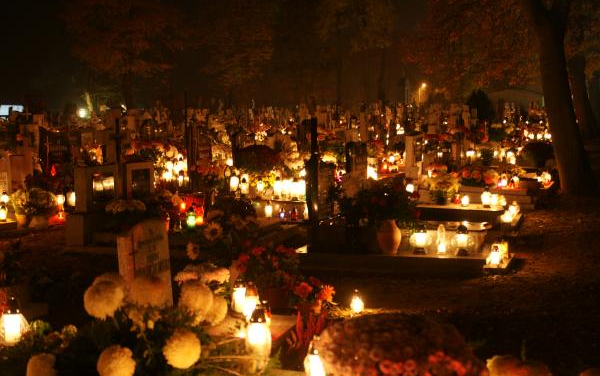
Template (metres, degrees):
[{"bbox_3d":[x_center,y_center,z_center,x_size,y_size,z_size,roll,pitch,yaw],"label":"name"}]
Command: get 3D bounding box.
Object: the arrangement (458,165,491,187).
[{"bbox_3d":[2.859,-0.205,14.200,0.530,0.340,0.450,0,5,0],"label":"arrangement"}]

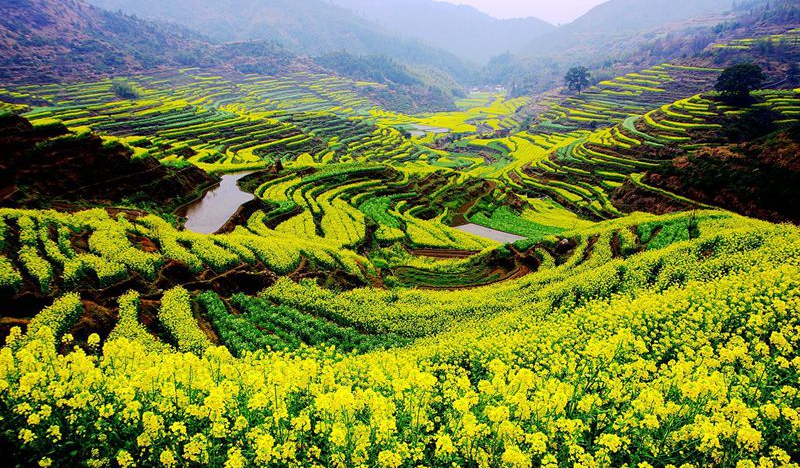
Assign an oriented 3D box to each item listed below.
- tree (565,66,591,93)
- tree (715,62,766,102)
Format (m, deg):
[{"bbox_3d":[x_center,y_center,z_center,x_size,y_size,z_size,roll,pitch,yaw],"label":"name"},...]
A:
[{"bbox_3d":[77.660,-67.600,262.000,11.200,11.900,11.000,5,17,15],"label":"tree"},{"bbox_3d":[96.670,-43.290,170.000,13.600,11.200,13.200,9,19,28],"label":"tree"}]

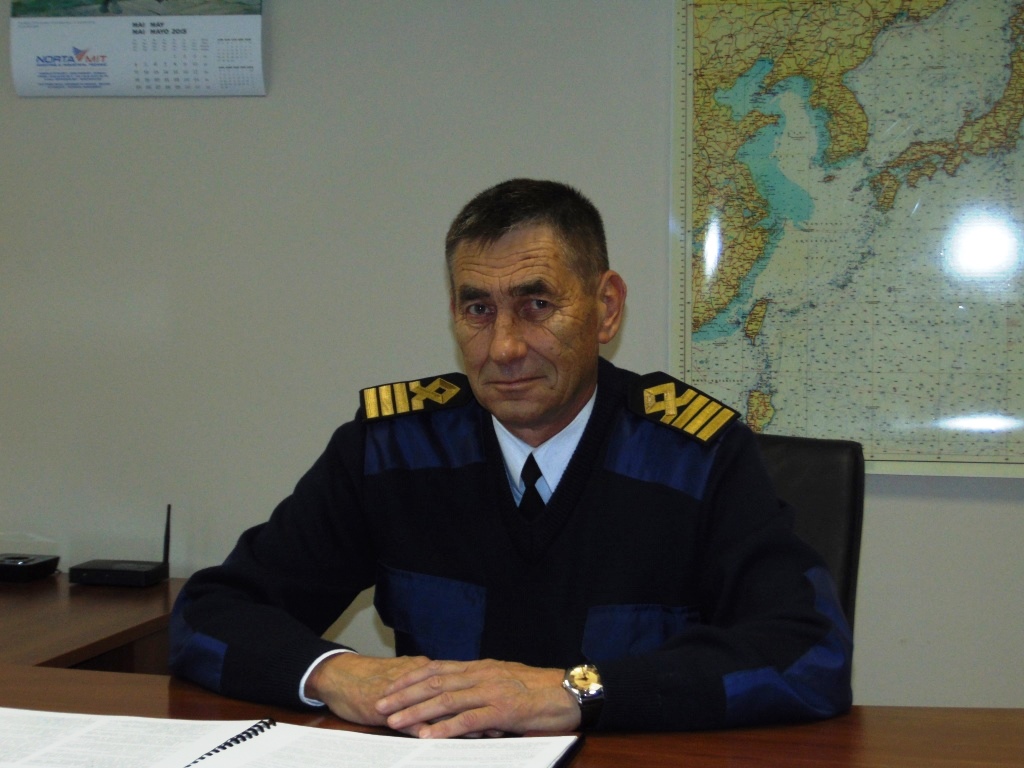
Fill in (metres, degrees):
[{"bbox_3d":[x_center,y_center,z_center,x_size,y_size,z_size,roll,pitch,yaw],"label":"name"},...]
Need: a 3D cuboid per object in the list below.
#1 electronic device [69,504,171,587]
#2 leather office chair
[{"bbox_3d":[-0.561,0.229,3.003,0.118,0.108,0.087,1,3,14],"label":"electronic device"},{"bbox_3d":[0.099,0.570,2.366,0.600,1.000,0.620,1,3,18],"label":"leather office chair"}]

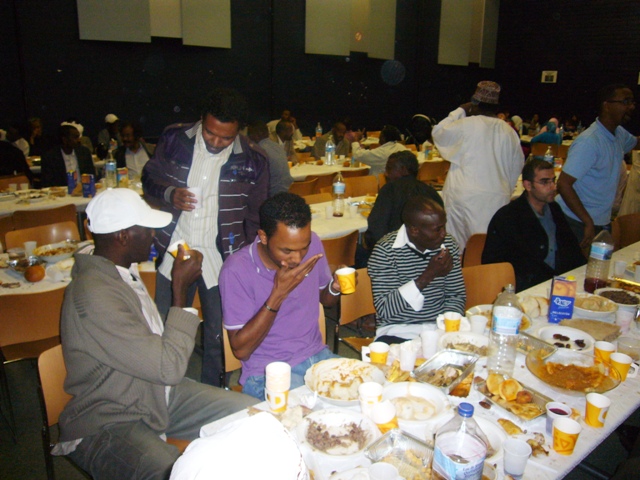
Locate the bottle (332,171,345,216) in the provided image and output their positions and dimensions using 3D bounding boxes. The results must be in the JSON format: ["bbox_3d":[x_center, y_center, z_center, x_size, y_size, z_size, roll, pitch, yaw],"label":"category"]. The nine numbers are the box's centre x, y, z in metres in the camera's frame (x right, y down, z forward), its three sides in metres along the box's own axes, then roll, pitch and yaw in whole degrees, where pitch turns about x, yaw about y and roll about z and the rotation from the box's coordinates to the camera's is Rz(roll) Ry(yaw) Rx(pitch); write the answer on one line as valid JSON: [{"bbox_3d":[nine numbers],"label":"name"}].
[{"bbox_3d":[0.134,-0.325,3.639,0.088,0.320,0.088,0,18,0],"label":"bottle"}]

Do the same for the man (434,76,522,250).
[{"bbox_3d":[1.246,-0.425,4.218,0.680,1.650,0.420,0,18,0],"label":"man"}]

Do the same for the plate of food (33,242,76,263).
[{"bbox_3d":[-1.423,0.077,2.782,0.245,0.062,0.245,0,18,0],"label":"plate of food"}]

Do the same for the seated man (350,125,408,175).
[{"bbox_3d":[0.722,-0.745,6.257,0.620,1.260,0.750,-7,17,-24],"label":"seated man"}]

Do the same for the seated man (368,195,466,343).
[{"bbox_3d":[0.527,0.438,2.170,0.500,1.240,0.760,-9,20,-27],"label":"seated man"}]

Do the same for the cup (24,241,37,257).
[{"bbox_3d":[-1.542,0.048,2.748,0.070,0.088,0.070,1,16,0],"label":"cup"}]

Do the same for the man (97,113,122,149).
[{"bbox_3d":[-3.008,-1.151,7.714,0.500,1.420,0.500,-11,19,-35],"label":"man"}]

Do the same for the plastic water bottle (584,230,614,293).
[{"bbox_3d":[1.253,0.085,2.310,0.110,0.310,0.110,1,16,0],"label":"plastic water bottle"}]

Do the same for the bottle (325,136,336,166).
[{"bbox_3d":[0.115,-0.997,5.760,0.088,0.315,0.088,0,18,0],"label":"bottle"}]

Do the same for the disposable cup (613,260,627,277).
[{"bbox_3d":[1.523,0.137,2.611,0.068,0.076,0.068,0,18,0],"label":"disposable cup"}]

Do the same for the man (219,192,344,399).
[{"bbox_3d":[-0.037,0.469,1.837,0.530,1.240,0.780,-10,19,-34],"label":"man"}]

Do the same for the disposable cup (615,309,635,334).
[{"bbox_3d":[1.196,0.322,2.012,0.071,0.084,0.071,0,18,0],"label":"disposable cup"}]

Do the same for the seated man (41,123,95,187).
[{"bbox_3d":[-2.340,-0.469,5.050,0.560,1.290,0.780,-11,19,-35],"label":"seated man"}]

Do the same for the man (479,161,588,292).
[{"bbox_3d":[1.223,0.244,2.645,0.580,1.280,0.800,-12,20,-38],"label":"man"}]

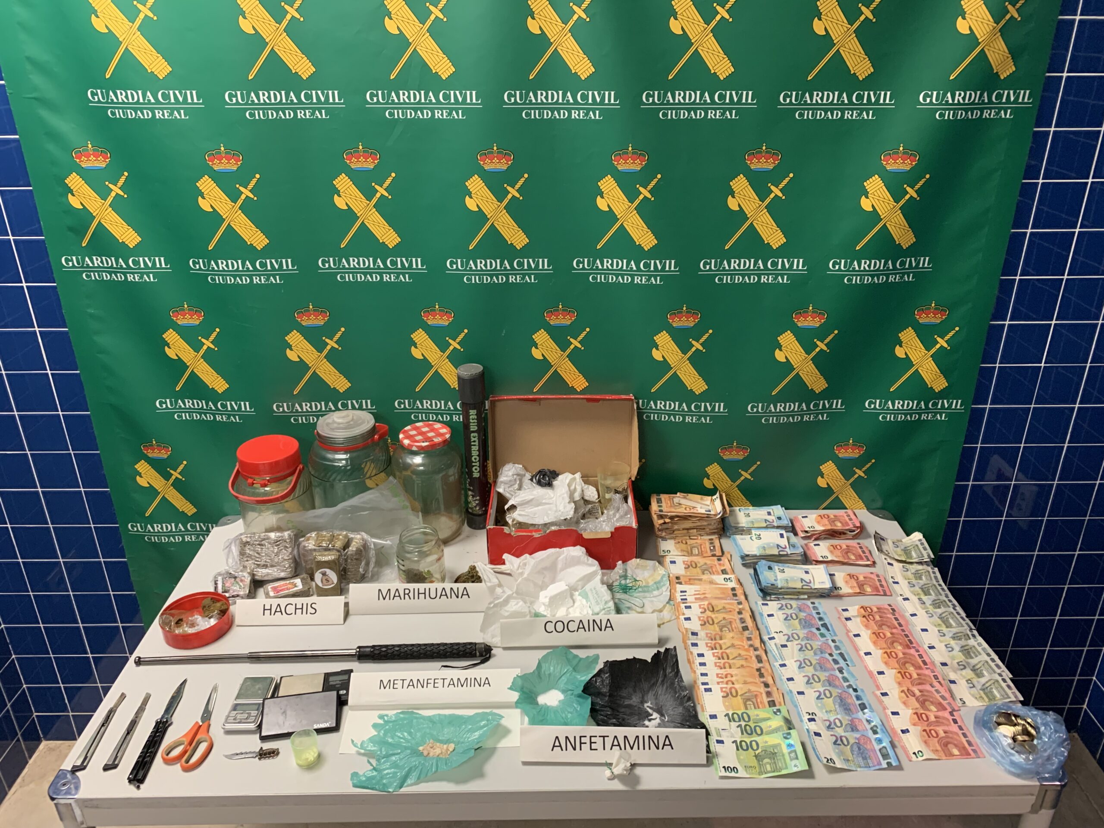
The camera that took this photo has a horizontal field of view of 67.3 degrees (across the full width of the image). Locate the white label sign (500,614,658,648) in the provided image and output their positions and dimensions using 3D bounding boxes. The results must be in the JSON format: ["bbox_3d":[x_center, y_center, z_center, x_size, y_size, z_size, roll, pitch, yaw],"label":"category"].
[{"bbox_3d":[0.053,0.410,1.590,0.298,0.048,0.050,-1,25,-1],"label":"white label sign"}]

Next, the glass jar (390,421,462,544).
[{"bbox_3d":[-0.284,0.159,1.917,0.160,0.249,0.160,-1,25,0],"label":"glass jar"}]

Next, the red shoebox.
[{"bbox_3d":[0.024,0.147,1.857,0.330,0.315,0.230,0,25,2],"label":"red shoebox"}]

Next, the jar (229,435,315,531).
[{"bbox_3d":[-0.626,0.187,1.876,0.168,0.240,0.170,-1,25,0],"label":"jar"}]

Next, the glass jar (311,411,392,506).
[{"bbox_3d":[-0.455,0.151,1.896,0.185,0.284,0.185,-1,25,0],"label":"glass jar"}]

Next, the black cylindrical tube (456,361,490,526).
[{"bbox_3d":[-0.178,0.085,1.899,0.055,0.395,0.055,-1,25,0],"label":"black cylindrical tube"}]

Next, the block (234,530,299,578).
[{"bbox_3d":[-0.610,0.306,1.789,0.120,0.100,0.034,-2,13,-2],"label":"block"}]

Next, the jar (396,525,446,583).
[{"bbox_3d":[-0.277,0.306,1.760,0.103,0.115,0.103,-1,25,0],"label":"jar"}]

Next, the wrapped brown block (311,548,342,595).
[{"bbox_3d":[-0.468,0.336,1.736,0.050,0.087,0.030,-3,20,-4],"label":"wrapped brown block"}]

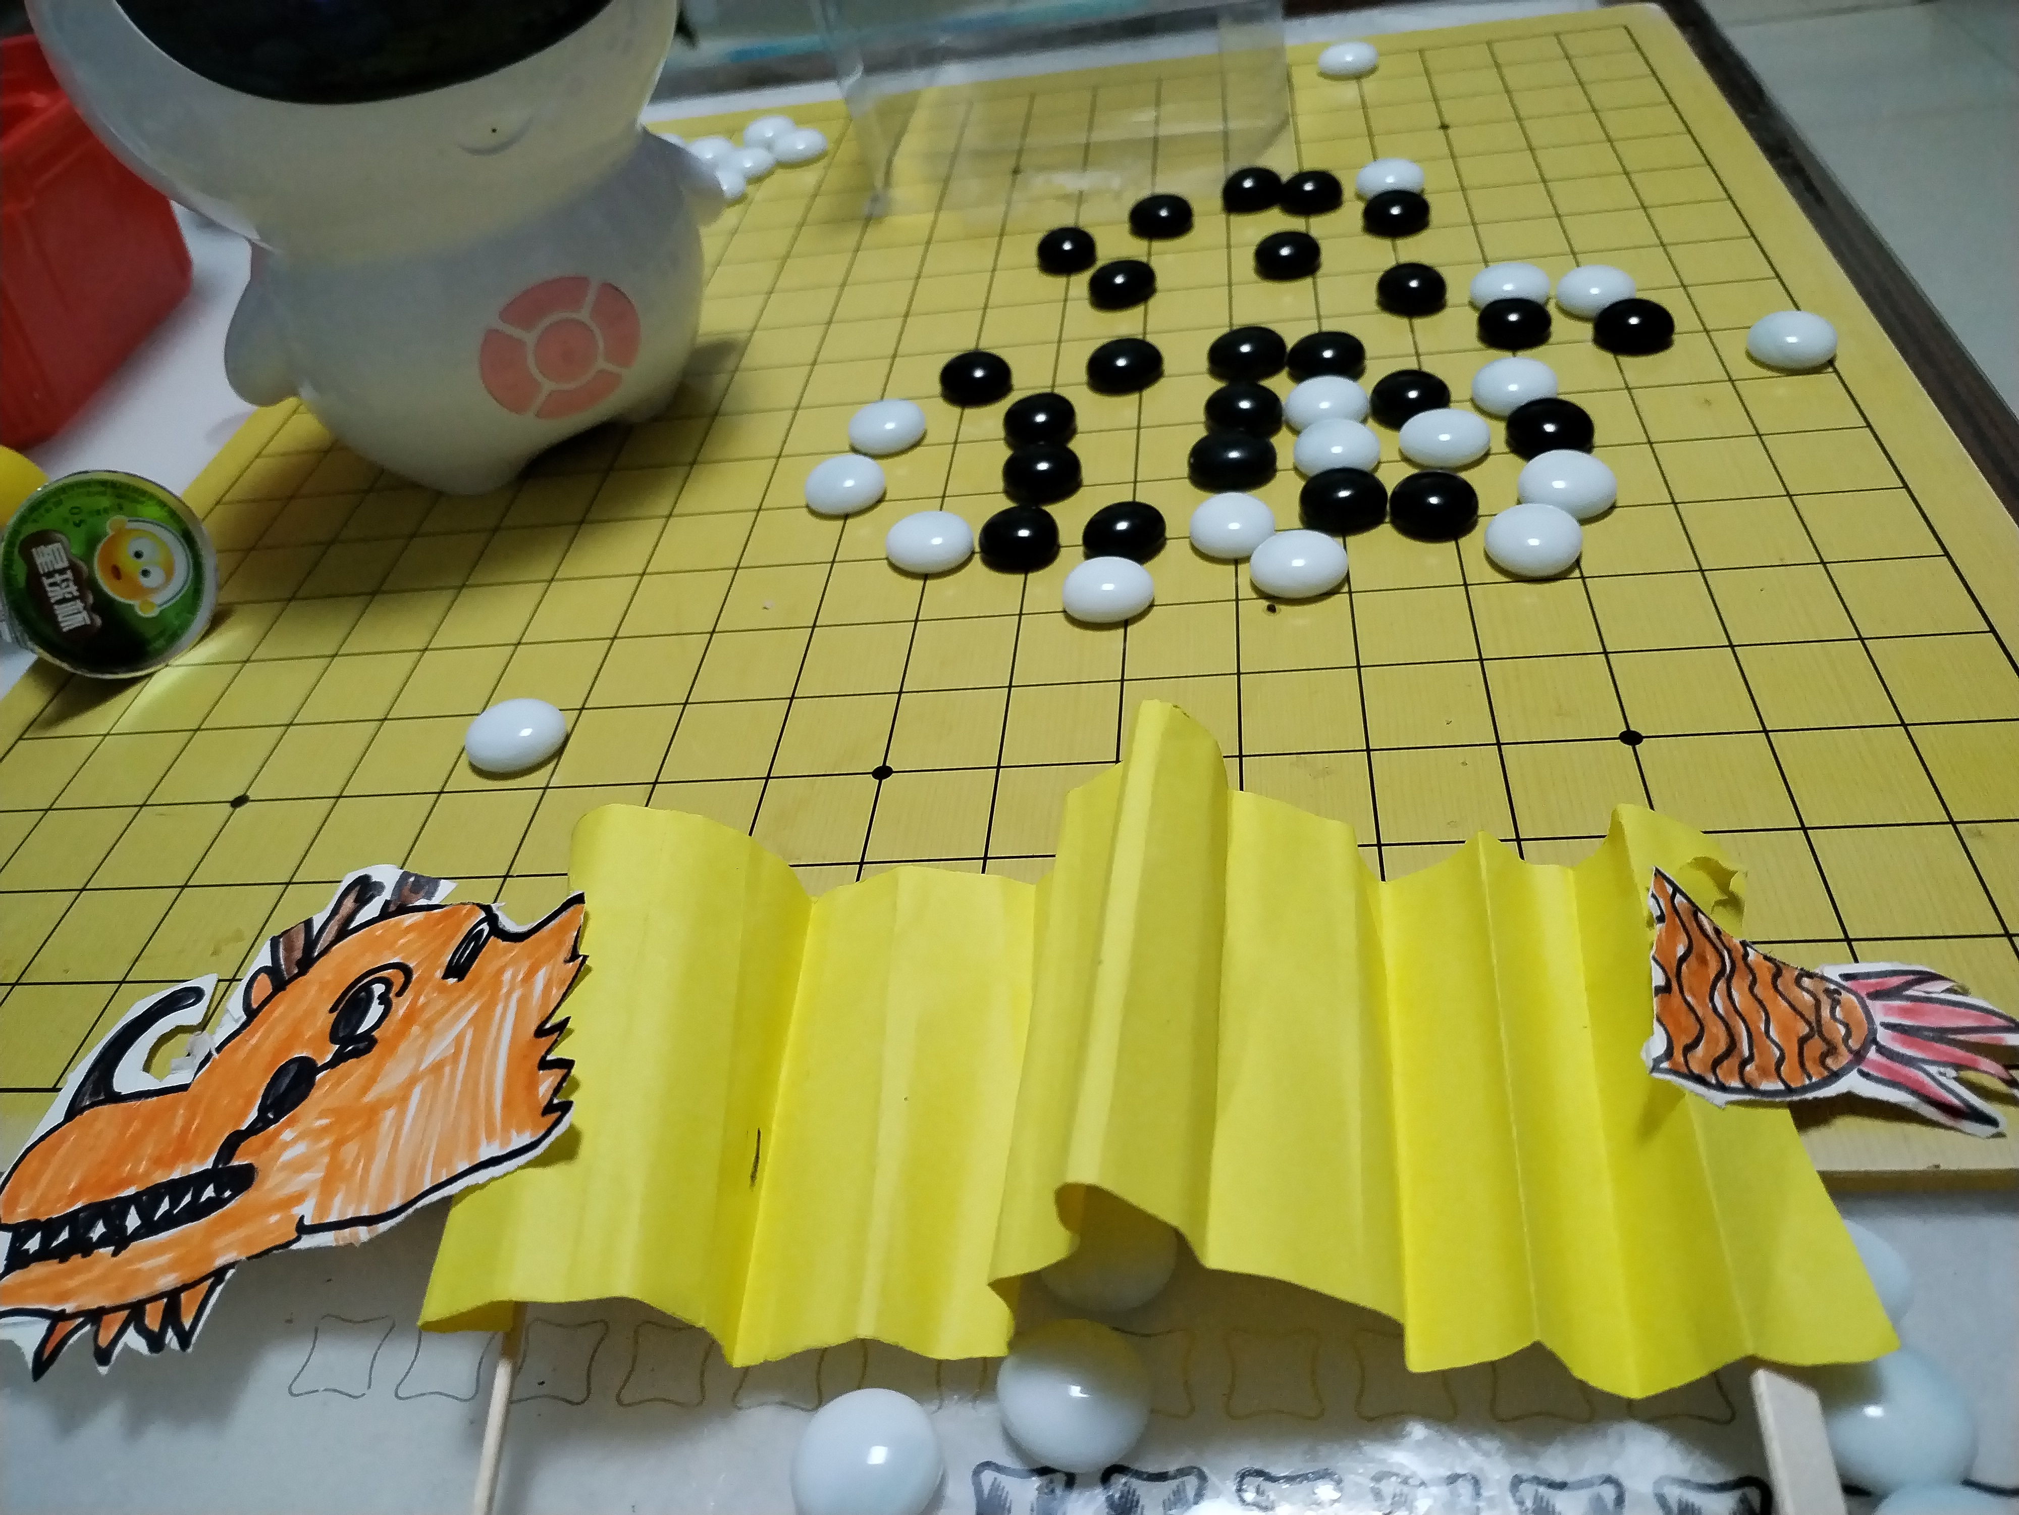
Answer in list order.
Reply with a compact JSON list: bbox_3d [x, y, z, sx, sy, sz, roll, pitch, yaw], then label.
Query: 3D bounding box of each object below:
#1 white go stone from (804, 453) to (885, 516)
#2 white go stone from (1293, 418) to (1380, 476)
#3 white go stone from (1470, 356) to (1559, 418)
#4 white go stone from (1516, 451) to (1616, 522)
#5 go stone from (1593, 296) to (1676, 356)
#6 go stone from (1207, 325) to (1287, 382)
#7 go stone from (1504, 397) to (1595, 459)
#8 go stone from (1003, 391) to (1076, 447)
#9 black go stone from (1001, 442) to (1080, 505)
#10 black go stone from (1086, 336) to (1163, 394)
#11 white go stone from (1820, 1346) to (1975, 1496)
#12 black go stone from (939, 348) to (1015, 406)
[{"bbox_3d":[-0.040,-0.066,0.367,0.020,0.009,0.020,-3,43,10],"label":"white go stone"},{"bbox_3d":[0.075,-0.071,0.347,0.020,0.009,0.020,-3,43,10],"label":"white go stone"},{"bbox_3d":[0.120,-0.089,0.362,0.020,0.010,0.020,-3,43,10],"label":"white go stone"},{"bbox_3d":[0.119,-0.058,0.323,0.020,0.010,0.020,-3,43,9],"label":"white go stone"},{"bbox_3d":[0.152,-0.105,0.368,0.018,0.010,0.018,-3,43,10],"label":"go stone"},{"bbox_3d":[0.061,-0.103,0.386,0.019,0.010,0.019,-3,43,10],"label":"go stone"},{"bbox_3d":[0.121,-0.074,0.340,0.019,0.010,0.019,-3,43,10],"label":"go stone"},{"bbox_3d":[0.008,-0.085,0.376,0.019,0.010,0.019,-3,43,10],"label":"go stone"},{"bbox_3d":[0.008,-0.068,0.359,0.019,0.010,0.019,-3,43,10],"label":"black go stone"},{"bbox_3d":[0.030,-0.102,0.396,0.020,0.010,0.020,-3,43,10],"label":"black go stone"},{"bbox_3d":[0.109,0.081,0.189,0.020,0.010,0.020,-3,43,10],"label":"white go stone"},{"bbox_3d":[-0.009,-0.100,0.397,0.019,0.010,0.019,-3,43,10],"label":"black go stone"}]

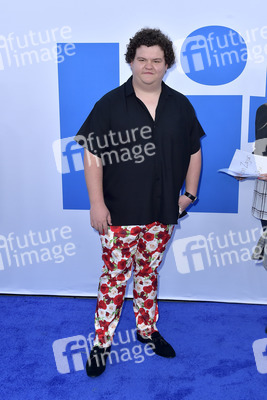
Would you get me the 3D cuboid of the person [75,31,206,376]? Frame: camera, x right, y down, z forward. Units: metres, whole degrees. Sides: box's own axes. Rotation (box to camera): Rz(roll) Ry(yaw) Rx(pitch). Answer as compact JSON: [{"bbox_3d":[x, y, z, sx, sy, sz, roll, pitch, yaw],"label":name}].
[{"bbox_3d":[0.035,0.028,2.498,0.670,1.780,0.420,-4,12,-17],"label":"person"}]

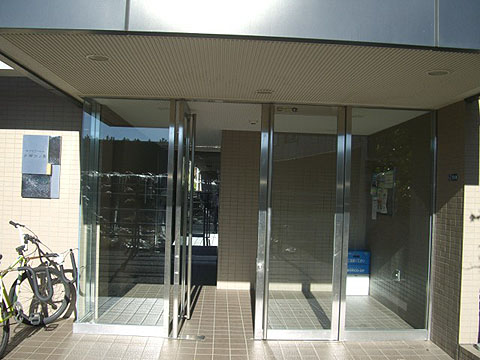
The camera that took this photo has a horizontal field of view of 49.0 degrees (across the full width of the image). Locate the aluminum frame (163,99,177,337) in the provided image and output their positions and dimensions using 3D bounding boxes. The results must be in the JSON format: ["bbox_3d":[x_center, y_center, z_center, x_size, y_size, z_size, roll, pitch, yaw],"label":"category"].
[{"bbox_3d":[-0.655,0.363,4.977,0.065,2.220,0.080,2,0,-2],"label":"aluminum frame"}]

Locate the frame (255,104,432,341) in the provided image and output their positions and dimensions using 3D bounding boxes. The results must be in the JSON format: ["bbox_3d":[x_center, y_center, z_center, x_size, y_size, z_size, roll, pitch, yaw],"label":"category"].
[{"bbox_3d":[1.003,0.417,5.048,1.670,2.210,0.090,2,0,-2],"label":"frame"}]

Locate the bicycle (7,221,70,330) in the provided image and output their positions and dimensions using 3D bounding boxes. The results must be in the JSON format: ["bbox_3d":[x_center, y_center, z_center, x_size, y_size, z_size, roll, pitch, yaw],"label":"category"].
[{"bbox_3d":[-2.050,0.903,4.850,0.600,1.050,1.400,2,0,3],"label":"bicycle"}]

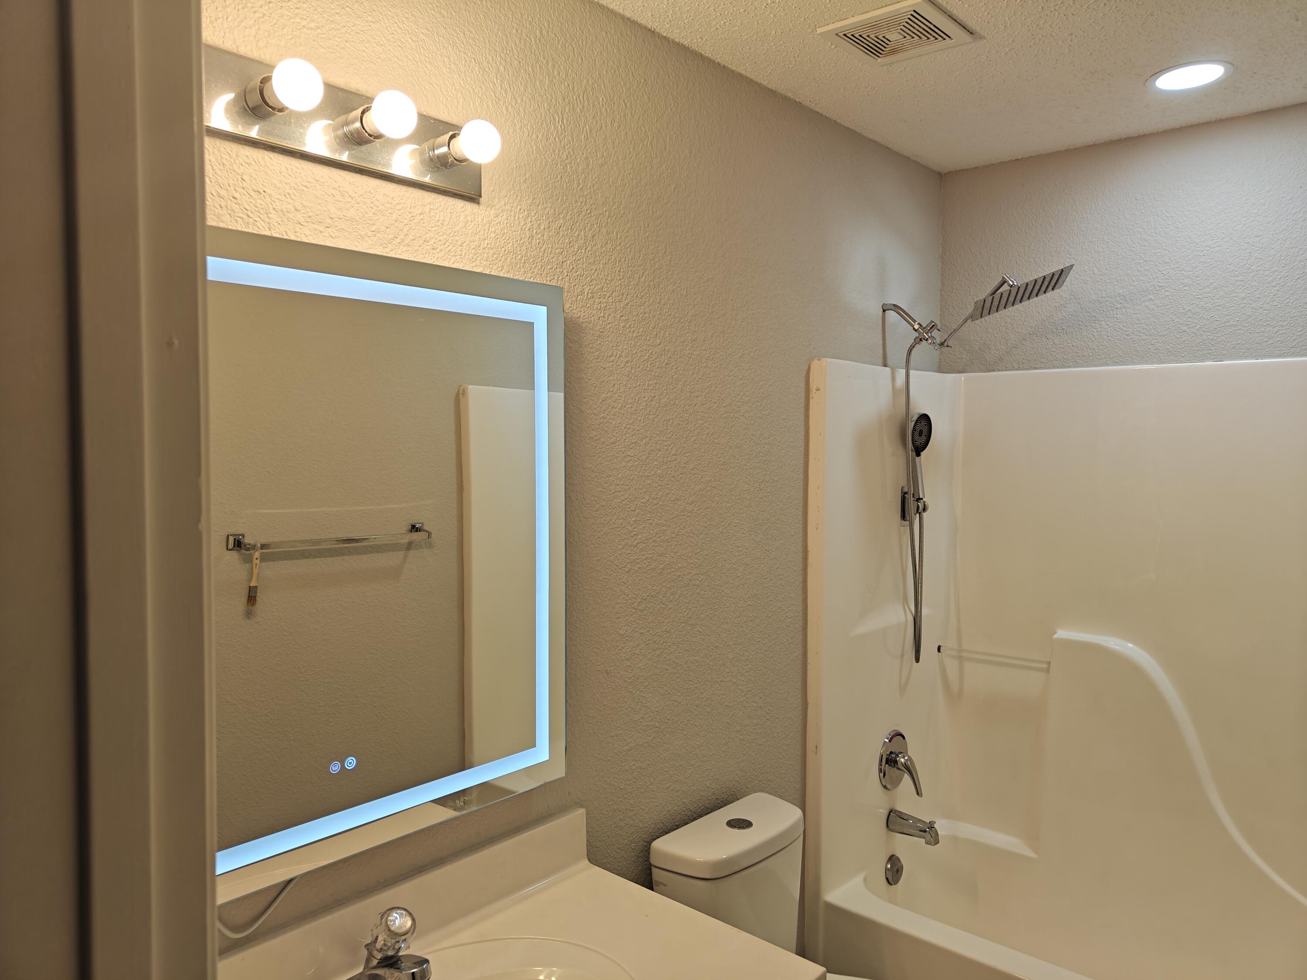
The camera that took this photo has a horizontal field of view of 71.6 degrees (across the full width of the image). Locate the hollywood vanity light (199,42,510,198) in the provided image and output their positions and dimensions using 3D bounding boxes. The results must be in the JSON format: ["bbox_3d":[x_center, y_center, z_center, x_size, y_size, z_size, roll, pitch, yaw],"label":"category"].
[{"bbox_3d":[-0.406,-0.543,1.335,0.151,0.111,0.452,3,4,42],"label":"hollywood vanity light"}]

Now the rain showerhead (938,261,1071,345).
[{"bbox_3d":[0.946,-0.512,2.486,0.372,0.130,0.254,-20,-7,16],"label":"rain showerhead"}]

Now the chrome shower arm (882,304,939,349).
[{"bbox_3d":[0.732,-0.467,2.572,0.175,0.145,0.045,3,4,42],"label":"chrome shower arm"}]

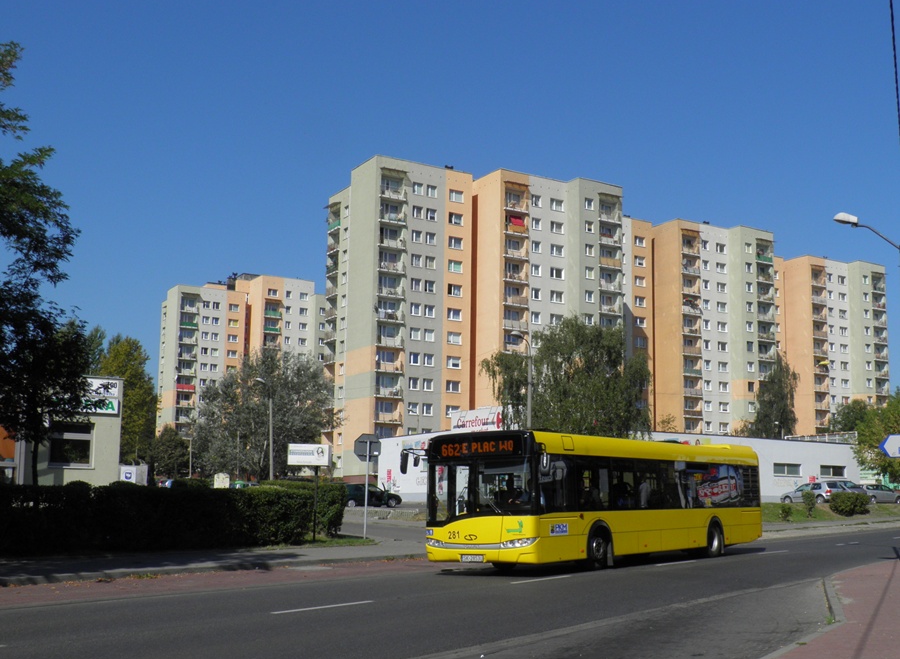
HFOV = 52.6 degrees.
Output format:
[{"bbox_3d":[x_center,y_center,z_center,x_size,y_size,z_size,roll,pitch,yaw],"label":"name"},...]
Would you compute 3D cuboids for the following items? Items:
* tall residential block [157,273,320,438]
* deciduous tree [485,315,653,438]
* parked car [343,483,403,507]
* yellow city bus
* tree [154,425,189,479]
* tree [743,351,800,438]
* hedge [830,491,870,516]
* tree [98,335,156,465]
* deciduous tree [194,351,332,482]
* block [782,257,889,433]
[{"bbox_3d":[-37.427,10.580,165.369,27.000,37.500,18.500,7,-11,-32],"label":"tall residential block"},{"bbox_3d":[5.292,3.841,41.281,7.900,9.000,7.300,1,-9,0],"label":"deciduous tree"},{"bbox_3d":[-4.874,10.325,56.500,3.850,1.430,1.660,2,-9,-3],"label":"parked car"},{"bbox_3d":[4.270,4.210,22.550,2.550,2.900,12.000,-7,-13,39],"label":"yellow city bus"},{"bbox_3d":[-24.455,11.461,79.496,3.600,6.300,3.600,1,-9,0],"label":"tree"},{"bbox_3d":[35.188,9.930,98.801,5.800,15.000,5.800,1,-9,0],"label":"tree"},{"bbox_3d":[22.857,9.983,52.000,2.300,1.400,2.200,-6,-12,39],"label":"hedge"},{"bbox_3d":[-31.812,7.886,86.801,7.500,15.000,7.500,1,-9,0],"label":"tree"},{"bbox_3d":[-16.517,8.163,78.977,12.300,12.800,11.500,1,-9,0],"label":"deciduous tree"},{"bbox_3d":[60.155,7.380,148.580,17.500,35.500,13.000,7,-11,-32],"label":"block"}]

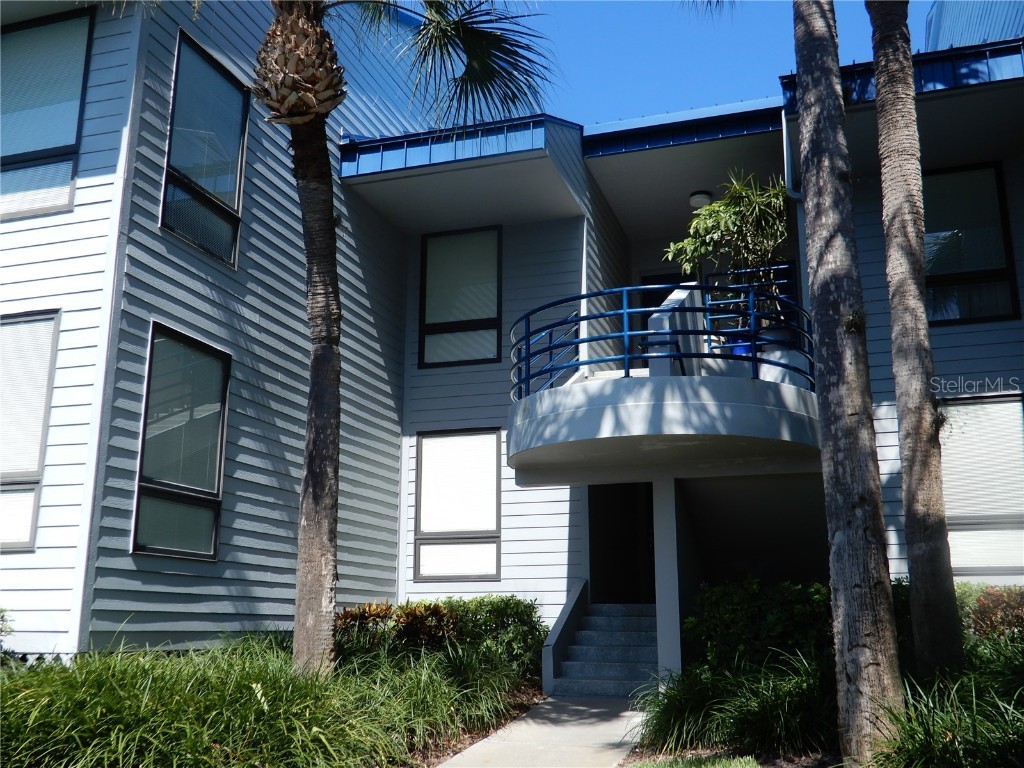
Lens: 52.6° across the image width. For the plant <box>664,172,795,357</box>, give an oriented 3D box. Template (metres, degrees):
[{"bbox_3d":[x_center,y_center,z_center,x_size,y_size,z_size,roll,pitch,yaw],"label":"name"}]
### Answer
[{"bbox_3d":[2.923,-1.563,13.862,1.697,2.570,1.344,-4,-14,18],"label":"plant"}]

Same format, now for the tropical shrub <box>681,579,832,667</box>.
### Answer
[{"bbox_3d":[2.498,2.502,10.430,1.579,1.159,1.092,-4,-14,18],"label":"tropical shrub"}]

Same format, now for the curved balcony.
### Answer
[{"bbox_3d":[1.429,0.086,10.855,3.394,1.680,1.898,-4,-14,18],"label":"curved balcony"}]

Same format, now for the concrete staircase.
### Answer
[{"bbox_3d":[1.276,3.034,11.952,1.156,1.006,1.789,-4,-14,18],"label":"concrete staircase"}]

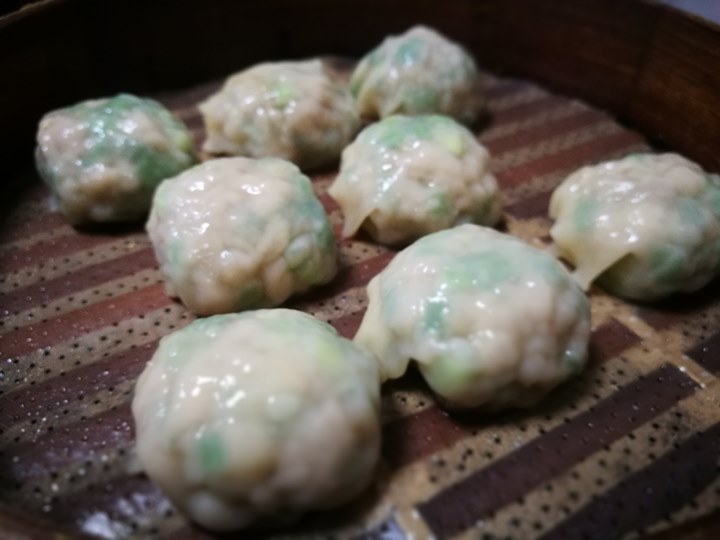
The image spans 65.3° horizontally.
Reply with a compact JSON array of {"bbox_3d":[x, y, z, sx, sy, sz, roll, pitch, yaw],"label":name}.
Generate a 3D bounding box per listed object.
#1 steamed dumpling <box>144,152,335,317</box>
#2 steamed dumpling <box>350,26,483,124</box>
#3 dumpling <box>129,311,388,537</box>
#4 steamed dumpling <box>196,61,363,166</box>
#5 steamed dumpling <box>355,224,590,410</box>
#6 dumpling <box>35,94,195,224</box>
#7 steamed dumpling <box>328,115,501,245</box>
[{"bbox_3d":[-0.030,-0.009,0.144,0.047,0.035,0.046,1,41,0],"label":"steamed dumpling"},{"bbox_3d":[0.022,-0.077,0.223,0.051,0.034,0.049,1,41,0],"label":"steamed dumpling"},{"bbox_3d":[-0.019,0.026,0.106,0.045,0.032,0.043,1,41,0],"label":"dumpling"},{"bbox_3d":[-0.028,-0.055,0.198,0.054,0.032,0.051,1,41,0],"label":"steamed dumpling"},{"bbox_3d":[0.024,0.009,0.124,0.051,0.033,0.046,1,41,0],"label":"steamed dumpling"},{"bbox_3d":[-0.074,-0.034,0.171,0.045,0.035,0.044,1,41,0],"label":"dumpling"},{"bbox_3d":[0.016,-0.027,0.166,0.050,0.033,0.047,1,41,0],"label":"steamed dumpling"}]

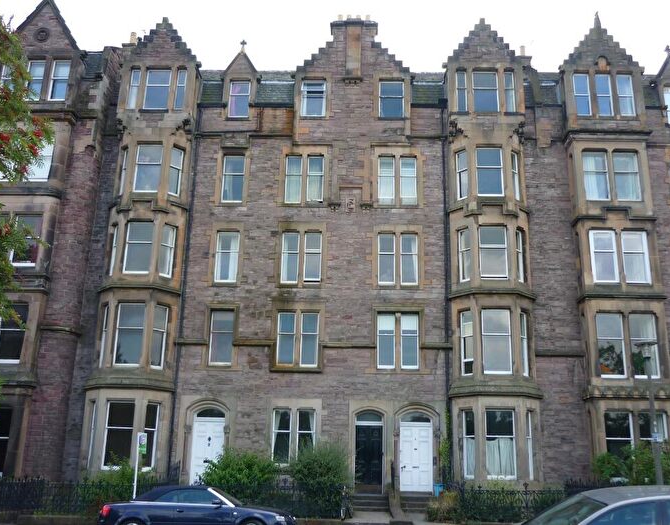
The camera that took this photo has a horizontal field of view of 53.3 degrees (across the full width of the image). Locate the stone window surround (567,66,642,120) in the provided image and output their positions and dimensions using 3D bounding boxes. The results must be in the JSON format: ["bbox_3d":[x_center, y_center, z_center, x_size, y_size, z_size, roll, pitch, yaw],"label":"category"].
[{"bbox_3d":[10.852,-6.831,26.938,2.650,2.249,0.300,1,-16,2],"label":"stone window surround"}]

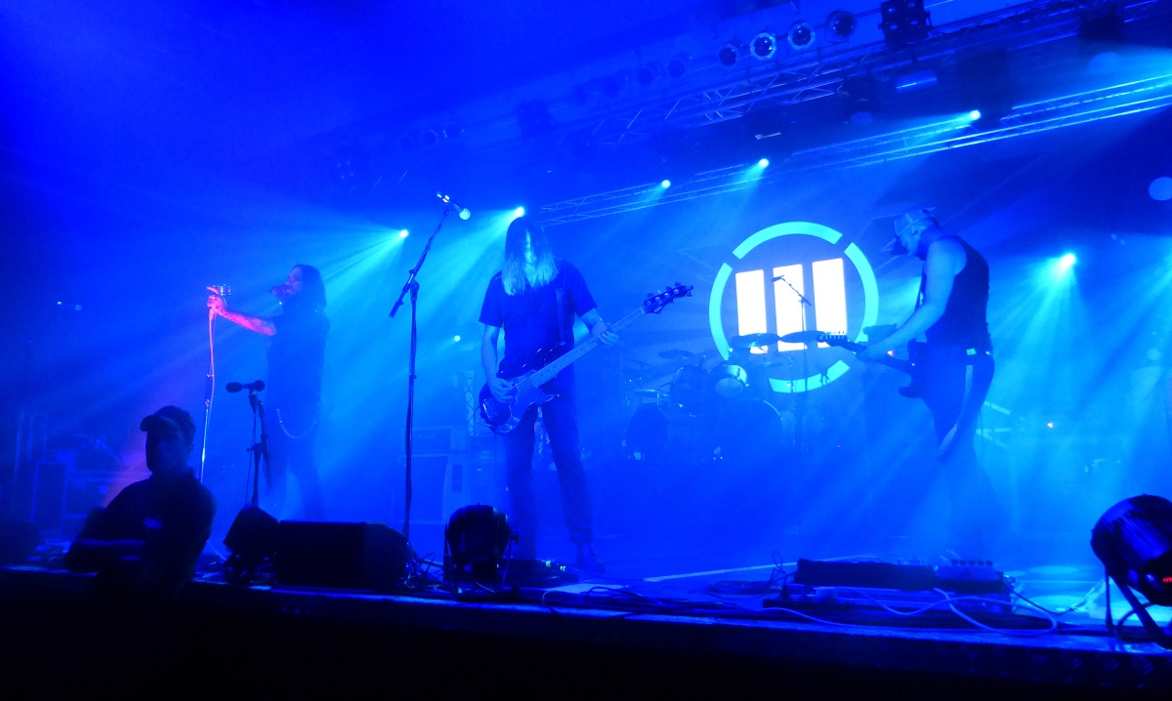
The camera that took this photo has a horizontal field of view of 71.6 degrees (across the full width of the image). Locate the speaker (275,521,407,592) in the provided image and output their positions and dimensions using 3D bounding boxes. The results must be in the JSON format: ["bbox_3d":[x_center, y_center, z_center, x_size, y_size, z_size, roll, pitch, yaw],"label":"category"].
[{"bbox_3d":[-0.974,0.807,3.271,0.440,0.250,0.330,-4,-10,20],"label":"speaker"}]

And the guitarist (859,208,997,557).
[{"bbox_3d":[1.668,0.149,3.951,0.620,1.740,0.500,-5,-11,25],"label":"guitarist"}]

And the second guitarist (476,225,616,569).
[{"bbox_3d":[-0.196,0.170,3.929,0.650,1.720,0.500,0,-10,-3],"label":"second guitarist"}]

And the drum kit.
[{"bbox_3d":[1.212,0.431,7.384,1.650,1.170,1.350,-5,-11,26],"label":"drum kit"}]

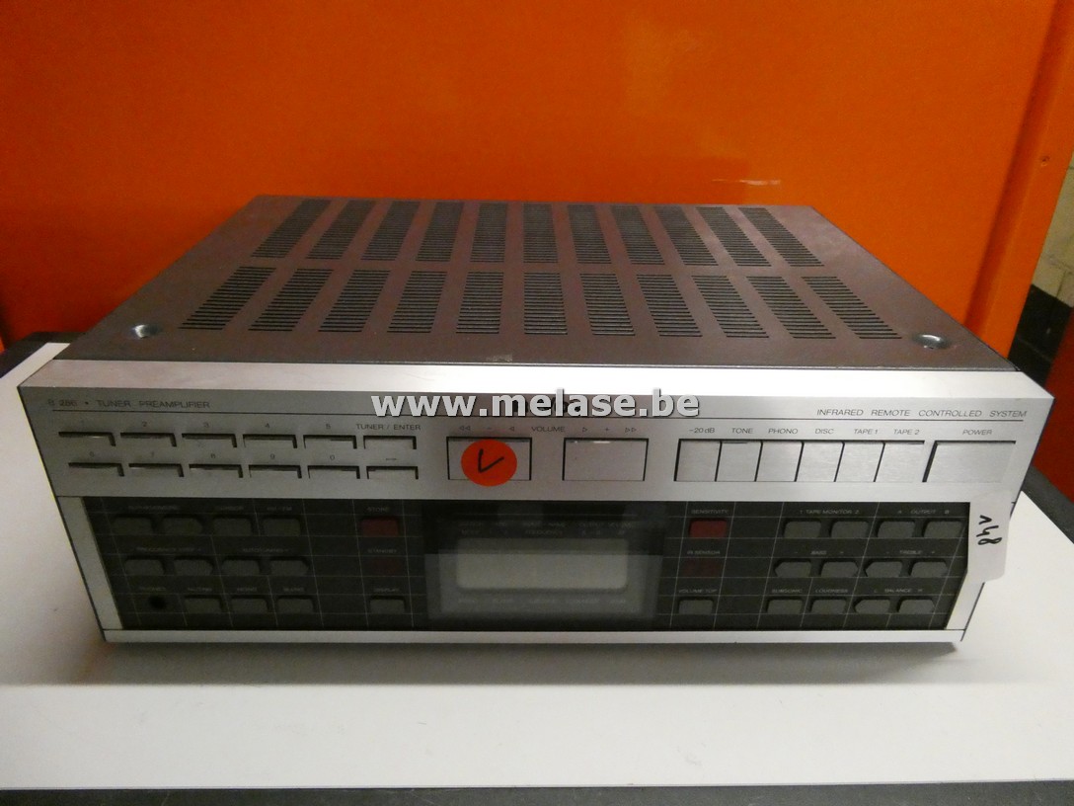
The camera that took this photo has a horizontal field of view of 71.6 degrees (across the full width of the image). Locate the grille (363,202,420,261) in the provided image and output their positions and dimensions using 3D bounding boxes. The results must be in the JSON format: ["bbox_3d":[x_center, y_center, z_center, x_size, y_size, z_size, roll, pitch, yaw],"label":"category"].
[{"bbox_3d":[-0.102,-0.124,0.533,0.022,0.003,0.139,1,30,-1],"label":"grille"}]

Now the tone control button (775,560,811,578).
[{"bbox_3d":[0.127,0.082,0.370,0.017,0.009,0.004,1,30,-1],"label":"tone control button"}]

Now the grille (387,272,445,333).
[{"bbox_3d":[-0.065,-0.056,0.414,0.021,0.002,0.091,1,29,-1],"label":"grille"}]

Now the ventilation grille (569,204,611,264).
[{"bbox_3d":[0.036,-0.122,0.535,0.022,0.003,0.141,1,30,-1],"label":"ventilation grille"}]

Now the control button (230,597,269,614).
[{"bbox_3d":[-0.146,0.102,0.379,0.017,0.010,0.004,1,28,-1],"label":"control button"}]

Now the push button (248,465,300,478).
[{"bbox_3d":[-0.120,0.031,0.343,0.023,0.007,0.005,1,30,-1],"label":"push button"}]

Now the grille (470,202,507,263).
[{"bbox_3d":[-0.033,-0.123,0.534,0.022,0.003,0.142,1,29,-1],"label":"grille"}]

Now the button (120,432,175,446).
[{"bbox_3d":[-0.172,0.016,0.331,0.022,0.007,0.004,1,29,-1],"label":"button"}]

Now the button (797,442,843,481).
[{"bbox_3d":[0.130,0.027,0.343,0.018,0.022,0.005,1,29,-1],"label":"button"}]

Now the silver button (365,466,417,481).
[{"bbox_3d":[-0.066,0.032,0.341,0.022,0.007,0.004,1,29,-1],"label":"silver button"}]

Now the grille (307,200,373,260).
[{"bbox_3d":[-0.136,-0.126,0.534,0.022,0.003,0.141,1,30,-1],"label":"grille"}]

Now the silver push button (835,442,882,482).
[{"bbox_3d":[0.149,0.027,0.343,0.018,0.022,0.005,1,29,-1],"label":"silver push button"}]

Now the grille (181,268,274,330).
[{"bbox_3d":[-0.170,-0.059,0.416,0.022,0.003,0.092,1,30,-1],"label":"grille"}]

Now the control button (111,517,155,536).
[{"bbox_3d":[-0.191,0.058,0.353,0.017,0.009,0.004,1,30,-1],"label":"control button"}]

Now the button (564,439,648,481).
[{"bbox_3d":[0.031,0.026,0.342,0.037,0.022,0.004,1,28,-1],"label":"button"}]

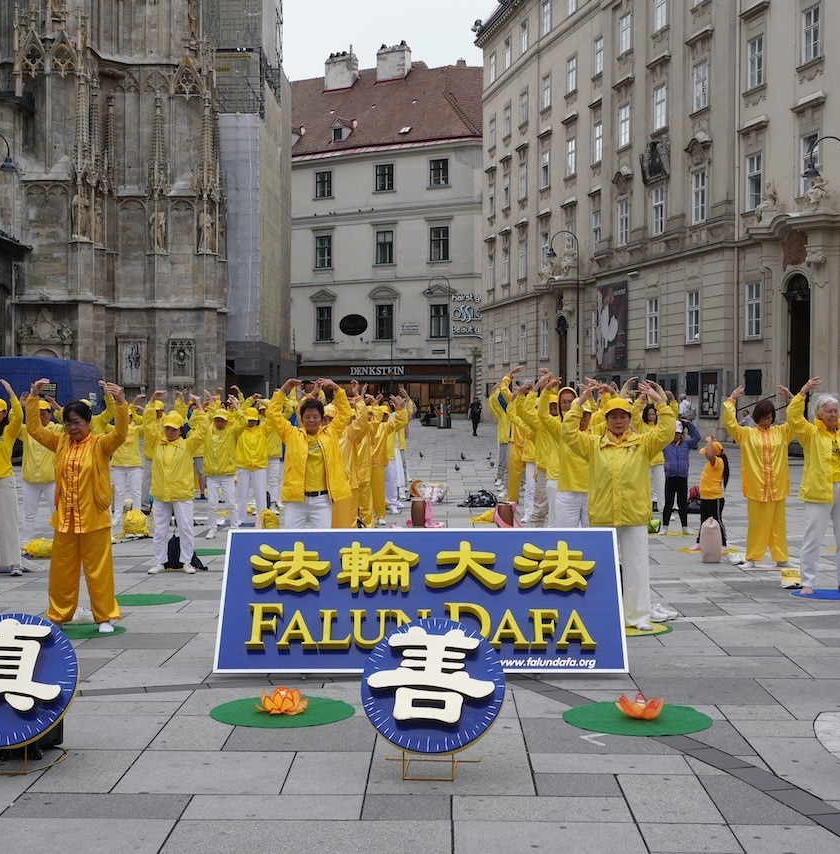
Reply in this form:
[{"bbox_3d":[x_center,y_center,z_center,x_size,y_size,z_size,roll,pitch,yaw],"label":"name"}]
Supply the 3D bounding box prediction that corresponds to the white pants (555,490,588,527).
[{"bbox_3d":[1.385,0.893,12.200,0.420,0.840,0.280,0,1,0],"label":"white pants"}]

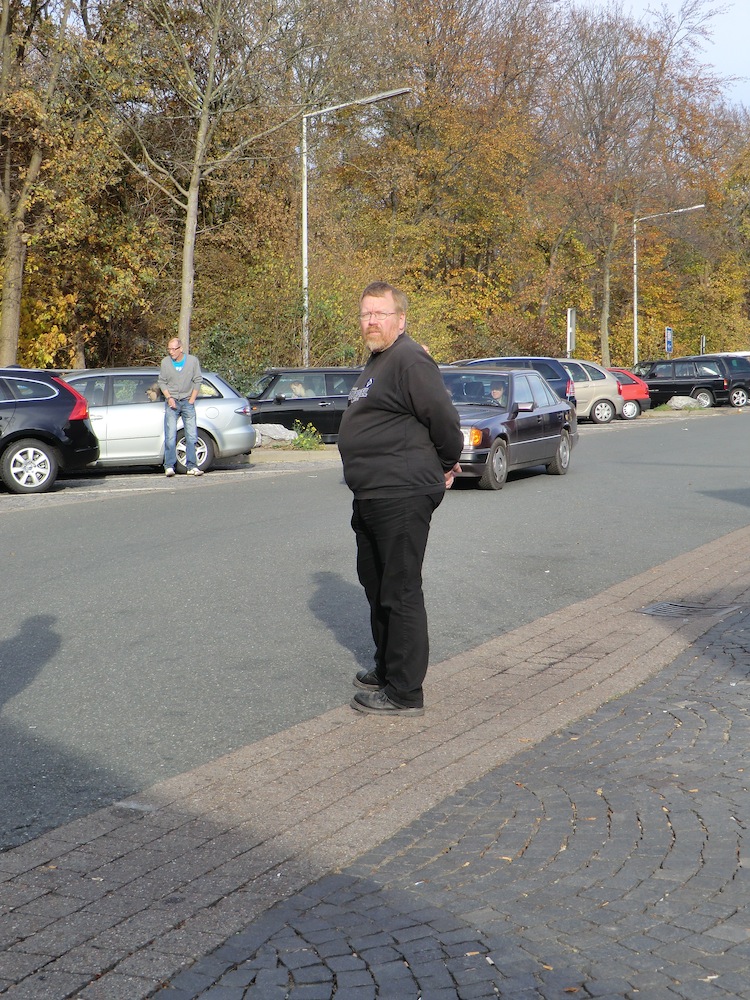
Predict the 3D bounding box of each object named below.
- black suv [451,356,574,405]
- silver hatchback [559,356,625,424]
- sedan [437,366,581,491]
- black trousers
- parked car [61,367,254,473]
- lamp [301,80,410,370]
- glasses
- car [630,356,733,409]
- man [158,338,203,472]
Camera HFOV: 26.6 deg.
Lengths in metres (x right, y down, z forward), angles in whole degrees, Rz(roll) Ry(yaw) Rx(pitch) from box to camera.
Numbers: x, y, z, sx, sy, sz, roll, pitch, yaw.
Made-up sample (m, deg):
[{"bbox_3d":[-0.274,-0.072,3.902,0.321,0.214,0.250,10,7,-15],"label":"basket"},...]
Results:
[{"bbox_3d":[2.320,-2.471,36.722,4.600,1.660,1.820,-2,5,-21],"label":"black suv"},{"bbox_3d":[4.150,-2.759,40.311,4.270,1.630,1.750,-2,5,-18],"label":"silver hatchback"},{"bbox_3d":[1.260,-0.984,20.490,1.740,1.430,4.720,2,5,22],"label":"sedan"},{"bbox_3d":[0.095,0.401,6.888,0.380,0.910,0.460,-1,5,-7],"label":"black trousers"},{"bbox_3d":[-4.030,-1.105,21.684,4.680,1.470,1.780,-3,5,-28],"label":"parked car"},{"bbox_3d":[-0.380,-4.811,32.711,2.450,7.000,0.280,2,5,25],"label":"lamp"},{"bbox_3d":[0.013,-0.787,6.798,0.140,0.043,0.140,2,9,25],"label":"glasses"},{"bbox_3d":[9.850,-3.946,54.361,4.240,1.630,1.770,-1,5,-13],"label":"car"},{"bbox_3d":[-2.590,-1.224,21.072,0.580,1.810,0.380,0,5,-5],"label":"man"}]

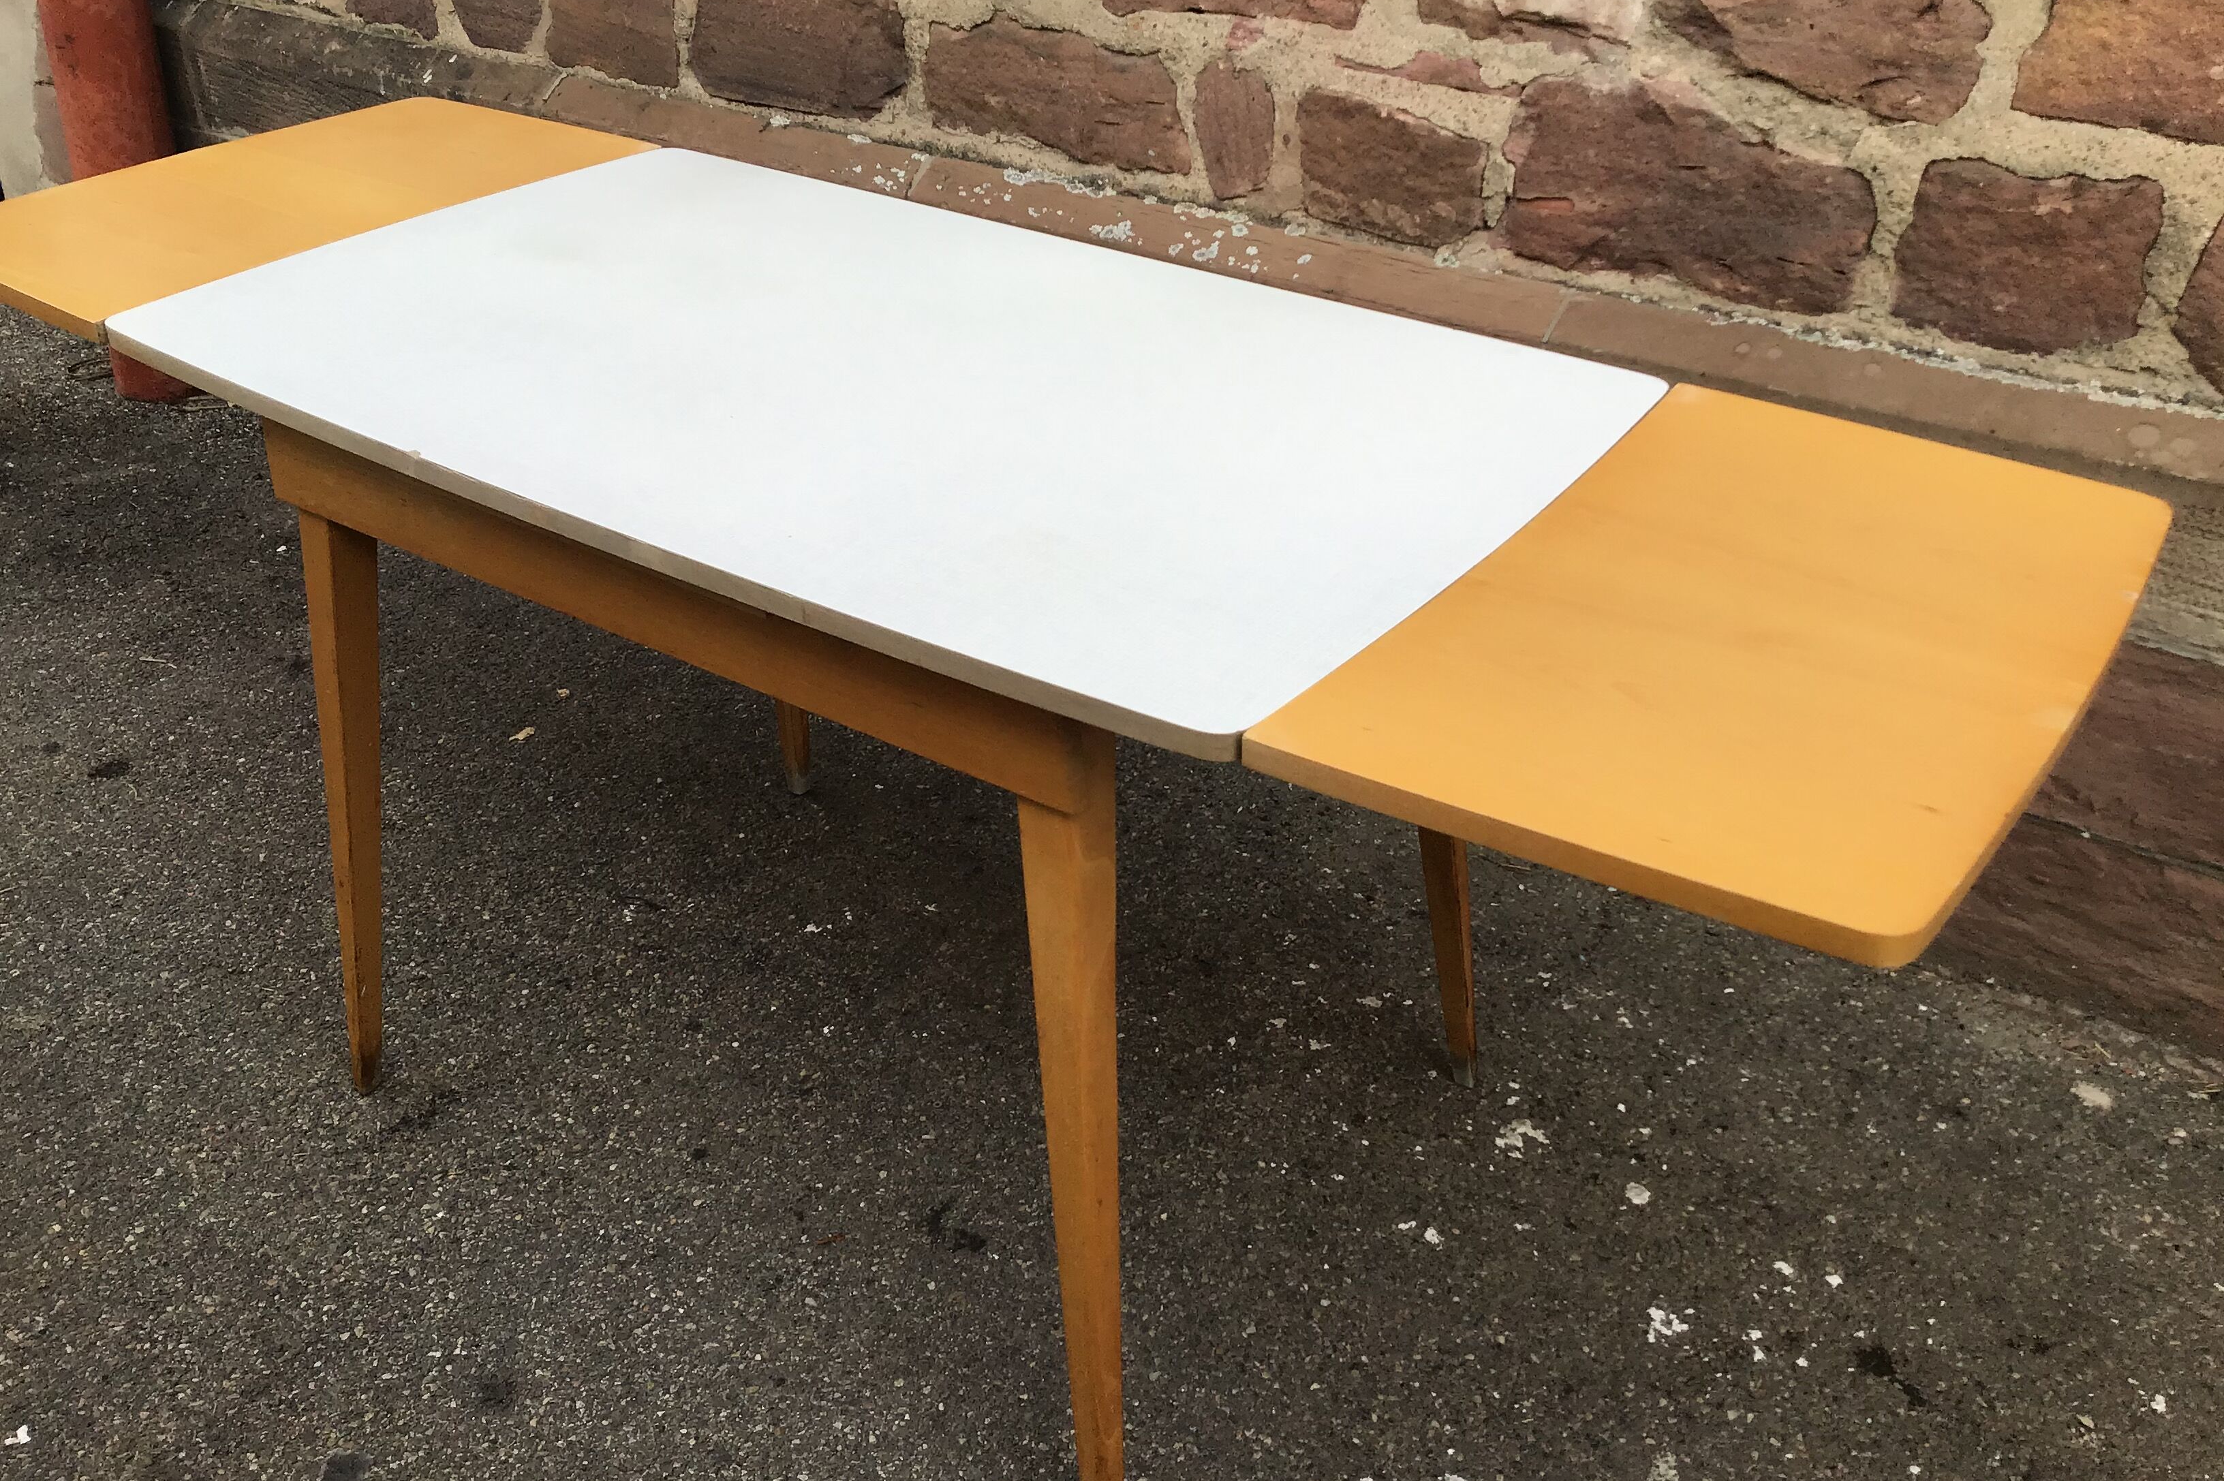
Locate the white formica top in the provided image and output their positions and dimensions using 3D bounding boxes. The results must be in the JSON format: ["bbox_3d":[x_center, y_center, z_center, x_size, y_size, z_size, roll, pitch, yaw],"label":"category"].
[{"bbox_3d":[-0.199,-0.292,1.561,1.103,0.020,0.650,21,37,29],"label":"white formica top"}]

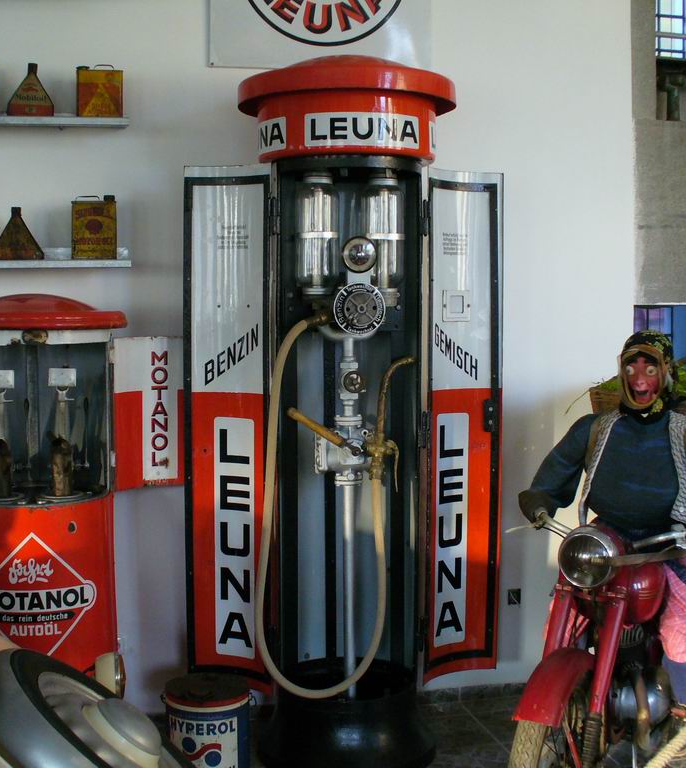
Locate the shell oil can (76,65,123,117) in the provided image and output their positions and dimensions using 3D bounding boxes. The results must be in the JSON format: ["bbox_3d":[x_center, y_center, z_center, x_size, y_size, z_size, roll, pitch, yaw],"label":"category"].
[{"bbox_3d":[-0.792,-0.955,3.567,0.145,0.150,0.085,-1,5,-9],"label":"shell oil can"}]

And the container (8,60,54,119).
[{"bbox_3d":[-1.004,-0.945,3.519,0.135,0.154,0.080,-1,5,-13],"label":"container"}]

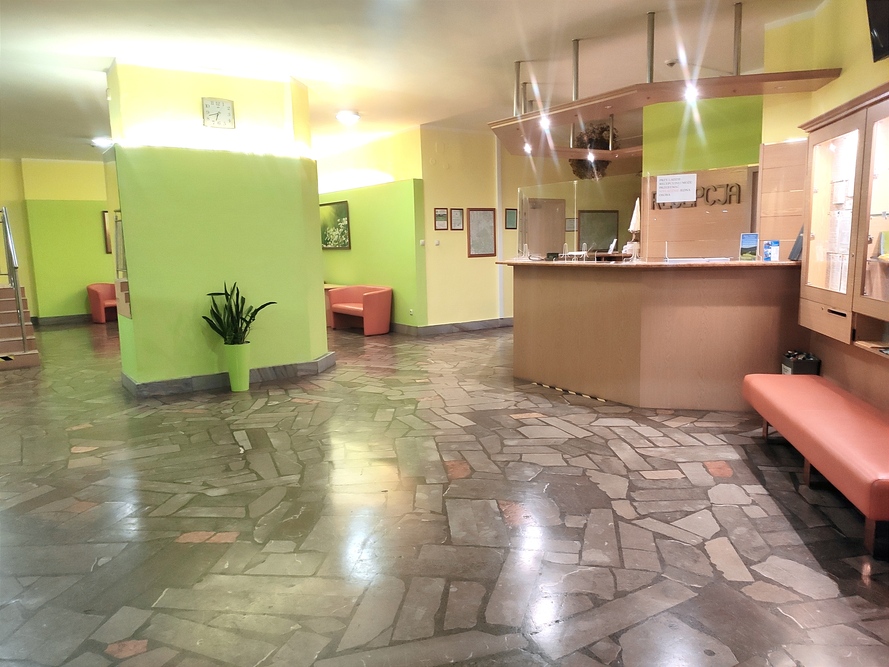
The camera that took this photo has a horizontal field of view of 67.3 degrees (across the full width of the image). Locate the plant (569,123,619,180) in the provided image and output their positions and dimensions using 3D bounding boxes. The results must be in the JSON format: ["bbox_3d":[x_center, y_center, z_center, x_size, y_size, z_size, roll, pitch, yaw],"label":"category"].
[{"bbox_3d":[1.995,-2.437,8.941,0.610,0.730,0.560,-1,9,0],"label":"plant"}]

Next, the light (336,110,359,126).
[{"bbox_3d":[-1.193,-2.667,8.302,0.300,0.120,0.300,-1,9,0],"label":"light"}]

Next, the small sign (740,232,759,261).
[{"bbox_3d":[2.437,-0.689,5.330,0.145,0.225,0.050,1,9,18],"label":"small sign"}]

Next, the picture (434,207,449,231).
[{"bbox_3d":[-0.035,-1.645,9.627,0.232,0.312,0.025,-7,10,-31],"label":"picture"}]

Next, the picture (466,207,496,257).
[{"bbox_3d":[0.572,-1.505,10.024,0.515,0.726,0.030,-7,10,-31],"label":"picture"}]

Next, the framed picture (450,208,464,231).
[{"bbox_3d":[0.192,-1.665,9.766,0.225,0.314,0.025,-7,10,-31],"label":"framed picture"}]

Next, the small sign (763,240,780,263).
[{"bbox_3d":[2.597,-0.653,5.299,0.132,0.168,0.040,1,9,18],"label":"small sign"}]

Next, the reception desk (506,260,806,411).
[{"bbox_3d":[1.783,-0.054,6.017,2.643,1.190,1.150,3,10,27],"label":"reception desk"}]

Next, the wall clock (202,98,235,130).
[{"bbox_3d":[-2.207,-2.158,6.547,0.300,0.280,0.040,-6,10,-30],"label":"wall clock"}]

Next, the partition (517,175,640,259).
[{"bbox_3d":[1.202,-1.033,6.194,0.050,0.730,1.680,-7,10,-31],"label":"partition"}]

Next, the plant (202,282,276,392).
[{"bbox_3d":[-1.992,0.035,6.489,0.660,1.060,0.500,-1,9,0],"label":"plant"}]

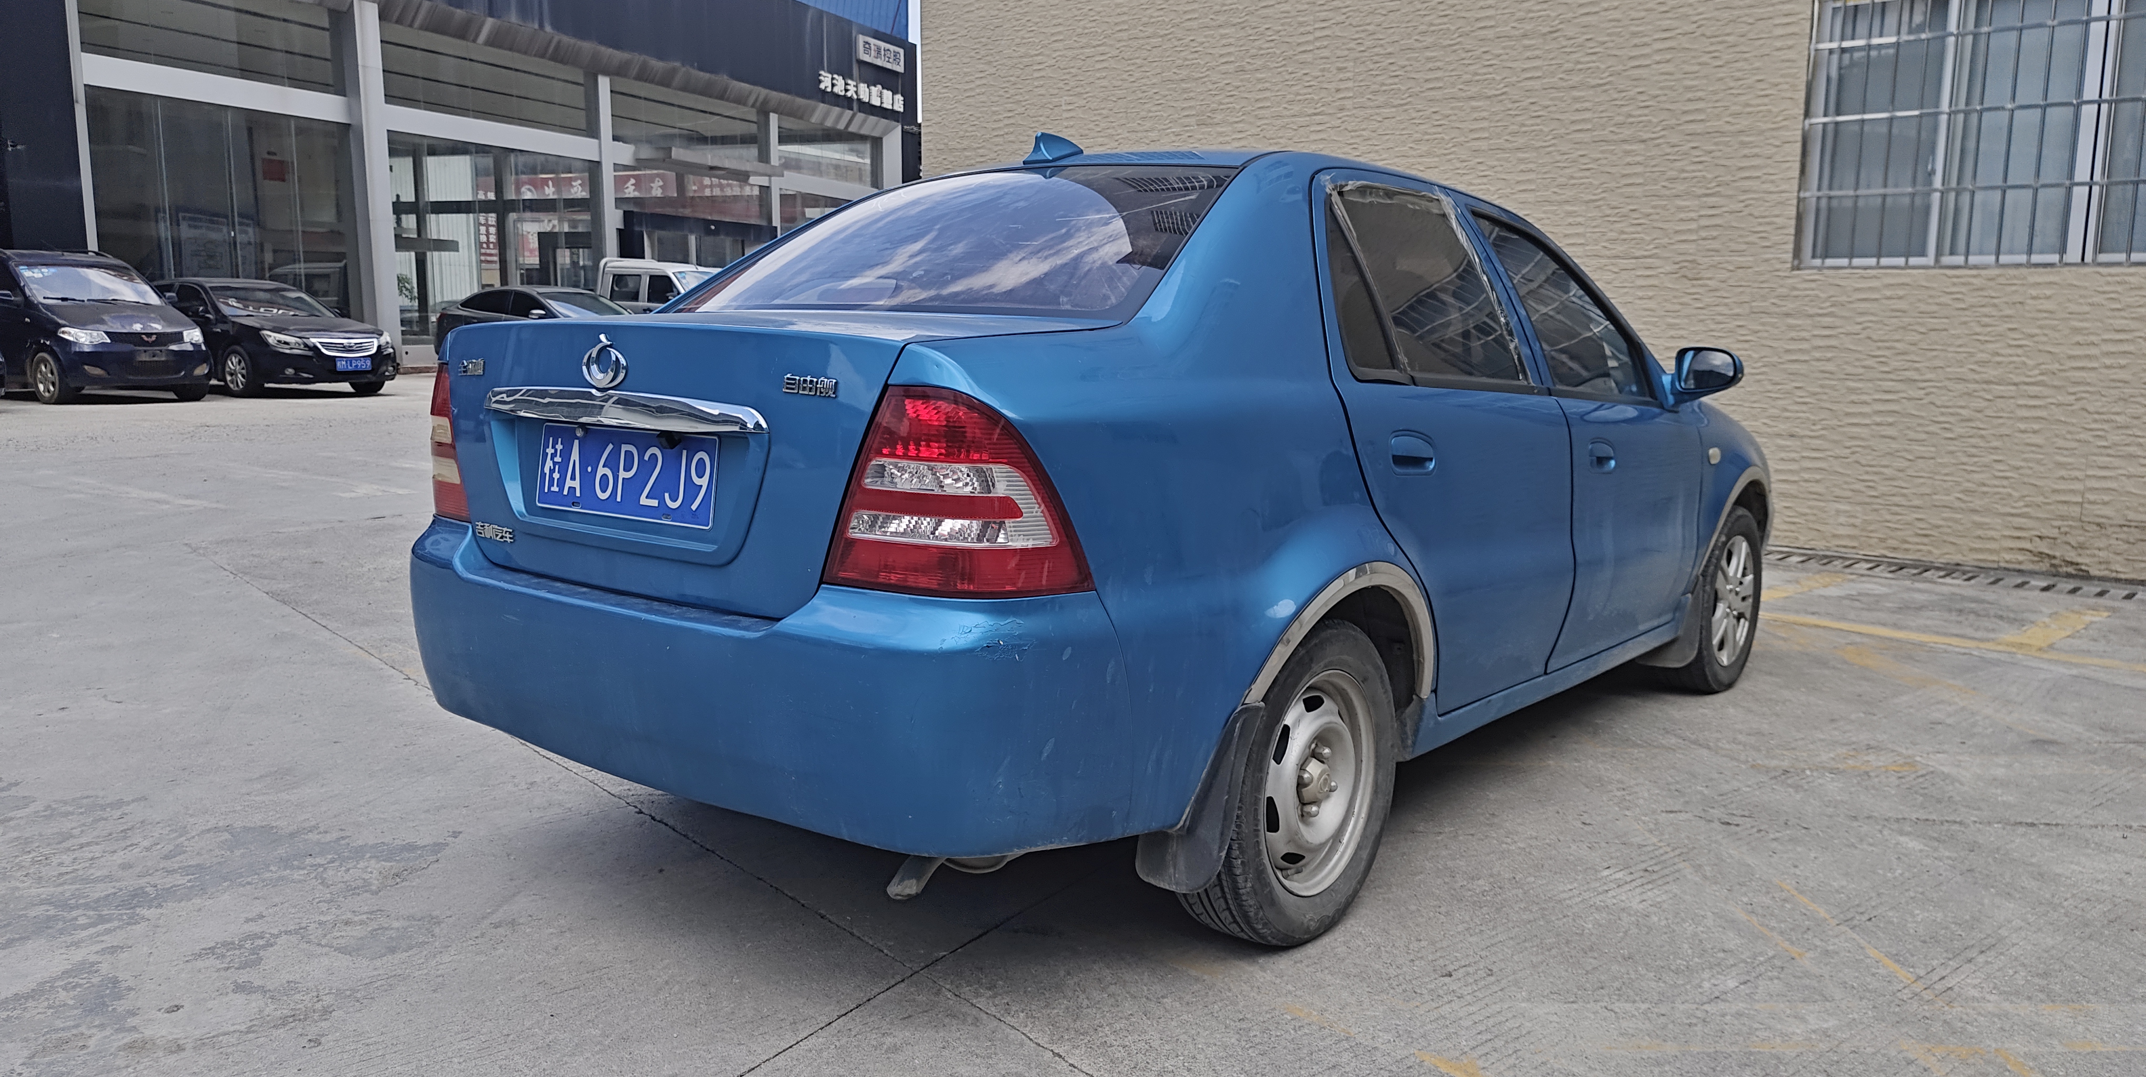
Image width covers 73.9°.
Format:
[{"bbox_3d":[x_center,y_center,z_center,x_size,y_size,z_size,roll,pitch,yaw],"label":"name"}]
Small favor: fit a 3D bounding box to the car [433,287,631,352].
[{"bbox_3d":[-8.750,-3.550,24.350,4.700,1.460,1.810,5,10,30],"label":"car"}]

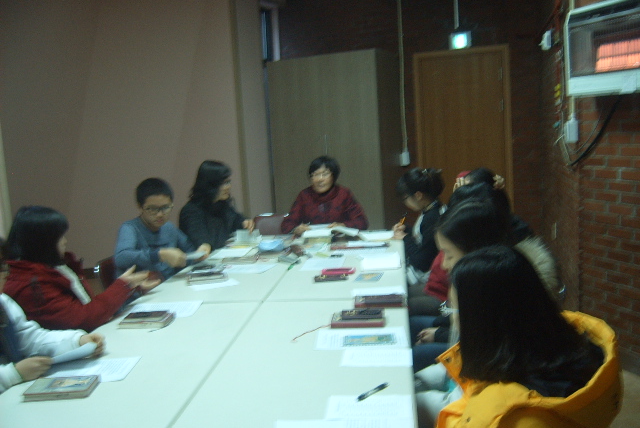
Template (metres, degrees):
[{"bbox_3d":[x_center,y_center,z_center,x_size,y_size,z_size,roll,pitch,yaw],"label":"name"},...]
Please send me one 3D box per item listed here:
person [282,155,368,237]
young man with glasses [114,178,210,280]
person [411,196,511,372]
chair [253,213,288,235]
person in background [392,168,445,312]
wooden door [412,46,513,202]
[{"bbox_3d":[0.055,0.229,4.252,0.550,1.220,0.660,-3,8,4],"label":"person"},{"bbox_3d":[-0.853,0.394,3.643,0.620,1.170,0.490,2,10,35],"label":"young man with glasses"},{"bbox_3d":[0.502,0.504,2.355,0.660,1.150,0.500,-2,8,7],"label":"person"},{"bbox_3d":[-0.238,0.437,4.338,0.470,0.820,0.530,-3,8,2],"label":"chair"},{"bbox_3d":[0.583,0.311,3.691,0.620,1.150,0.480,-3,8,4],"label":"person in background"},{"bbox_3d":[1.541,-0.692,7.001,1.000,2.100,0.080,1,9,28],"label":"wooden door"}]

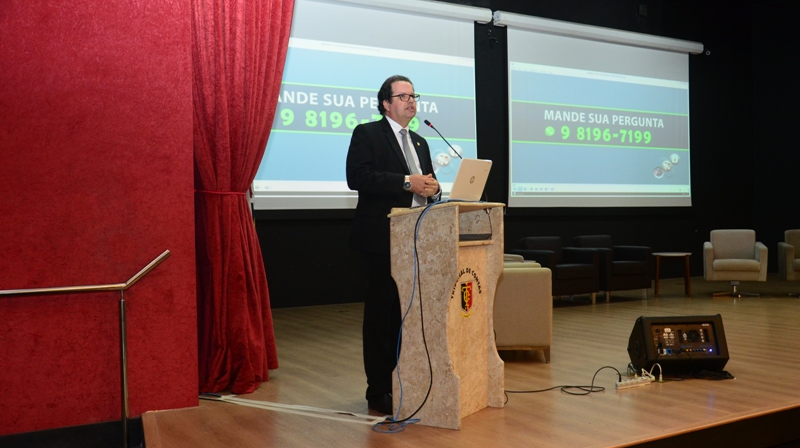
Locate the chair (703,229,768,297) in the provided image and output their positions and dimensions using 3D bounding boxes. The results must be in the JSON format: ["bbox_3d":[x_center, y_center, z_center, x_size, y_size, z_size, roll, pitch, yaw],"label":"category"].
[{"bbox_3d":[4.158,0.477,9.924,0.690,0.817,0.690,-1,0,18],"label":"chair"}]

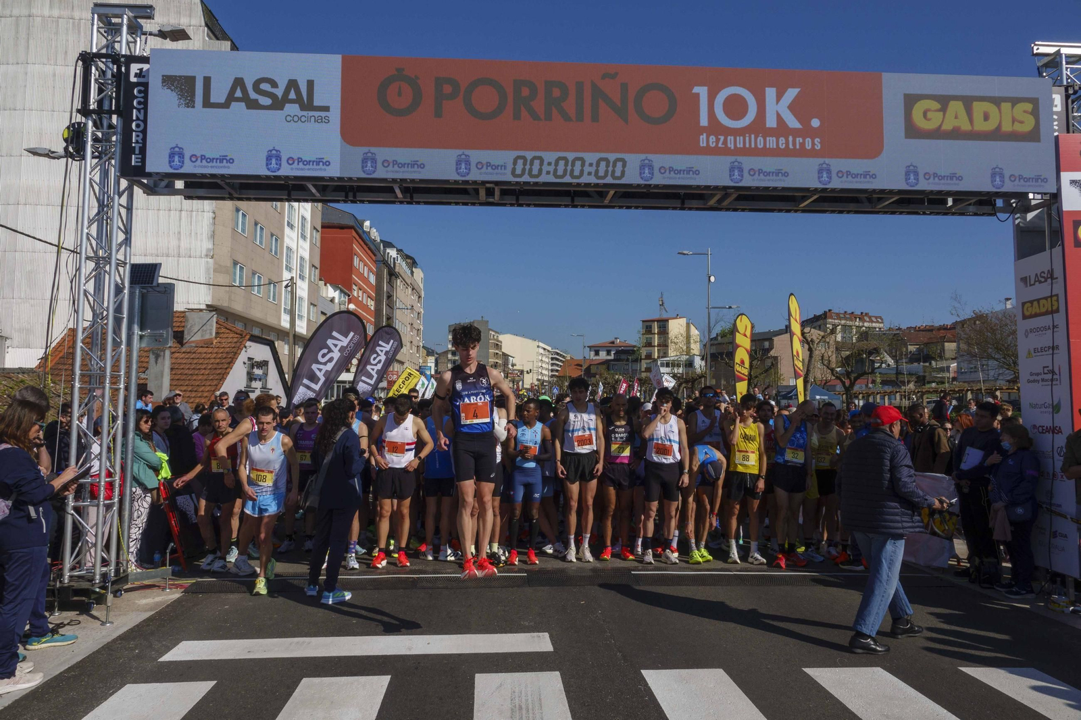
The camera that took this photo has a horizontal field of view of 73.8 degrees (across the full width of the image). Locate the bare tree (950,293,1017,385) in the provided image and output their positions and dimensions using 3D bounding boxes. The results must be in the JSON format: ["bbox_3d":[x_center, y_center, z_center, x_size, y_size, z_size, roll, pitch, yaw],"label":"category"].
[{"bbox_3d":[26.159,0.367,40.265,7.200,8.000,7.200,0,-4,0],"label":"bare tree"}]

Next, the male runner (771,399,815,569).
[{"bbox_3d":[2.638,1.275,7.560,0.470,1.716,0.380,0,-4,-3],"label":"male runner"}]

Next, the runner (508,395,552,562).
[{"bbox_3d":[-0.117,1.268,7.678,0.470,1.724,0.360,0,-4,5],"label":"runner"}]

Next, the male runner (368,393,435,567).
[{"bbox_3d":[-1.407,1.226,7.320,0.630,1.750,0.420,0,-4,-1],"label":"male runner"}]

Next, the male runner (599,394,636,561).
[{"bbox_3d":[0.843,1.259,7.885,0.500,1.777,0.330,0,-4,3],"label":"male runner"}]

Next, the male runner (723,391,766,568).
[{"bbox_3d":[2.185,1.255,7.763,0.480,1.780,0.330,0,-4,7],"label":"male runner"}]

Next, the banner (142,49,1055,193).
[{"bbox_3d":[0.640,-1.944,5.980,7.500,1.000,0.100,1,-4,-4],"label":"banner"}]

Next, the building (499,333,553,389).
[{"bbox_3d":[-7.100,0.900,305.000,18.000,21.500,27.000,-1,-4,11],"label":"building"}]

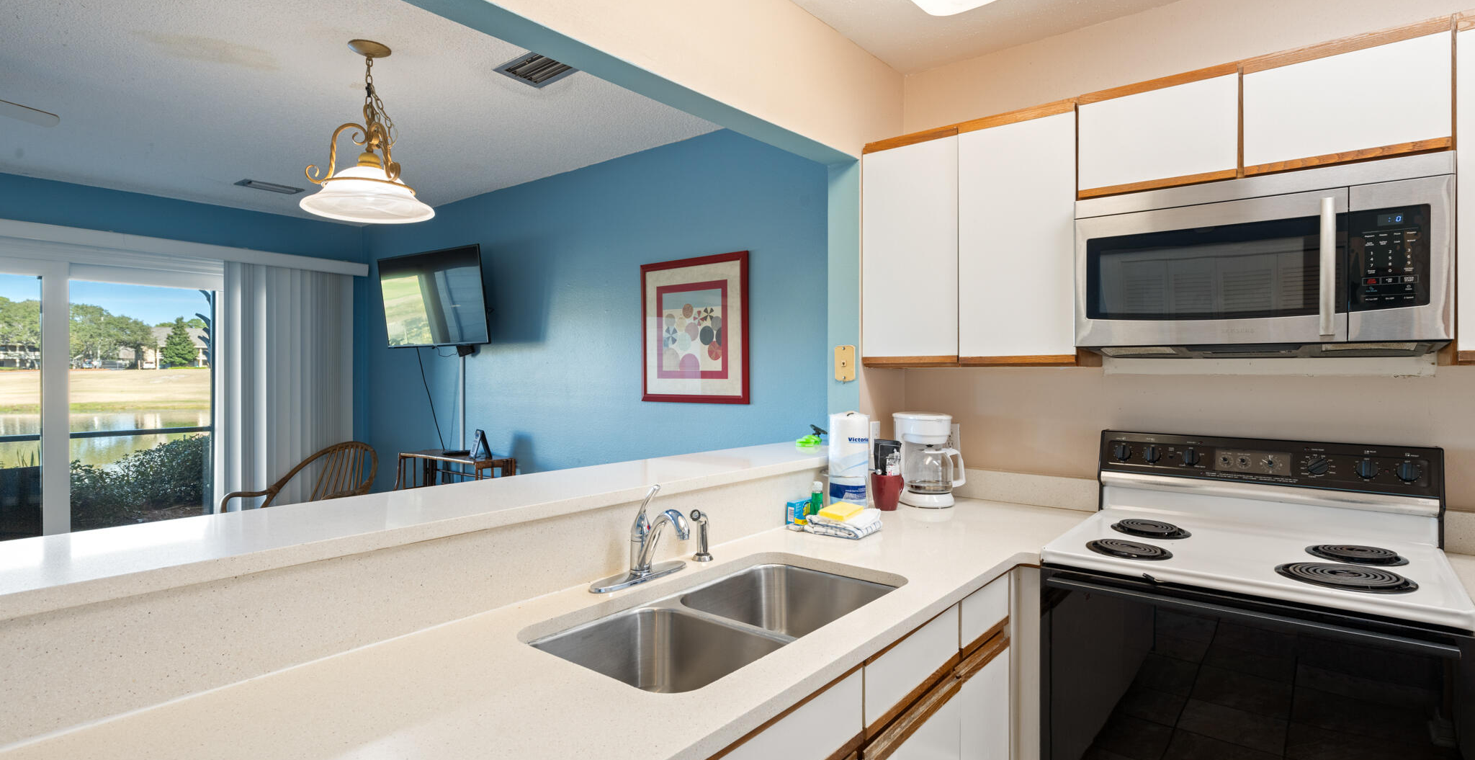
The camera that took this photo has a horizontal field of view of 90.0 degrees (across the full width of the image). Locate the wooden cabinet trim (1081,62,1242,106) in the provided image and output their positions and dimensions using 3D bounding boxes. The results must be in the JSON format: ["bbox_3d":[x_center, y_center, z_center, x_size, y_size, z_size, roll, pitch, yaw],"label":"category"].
[{"bbox_3d":[1.118,-0.784,1.973,0.380,0.030,0.025,0,1,39],"label":"wooden cabinet trim"}]

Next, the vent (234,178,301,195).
[{"bbox_3d":[-2.805,-1.149,4.424,0.190,0.020,0.310,0,1,39],"label":"vent"}]

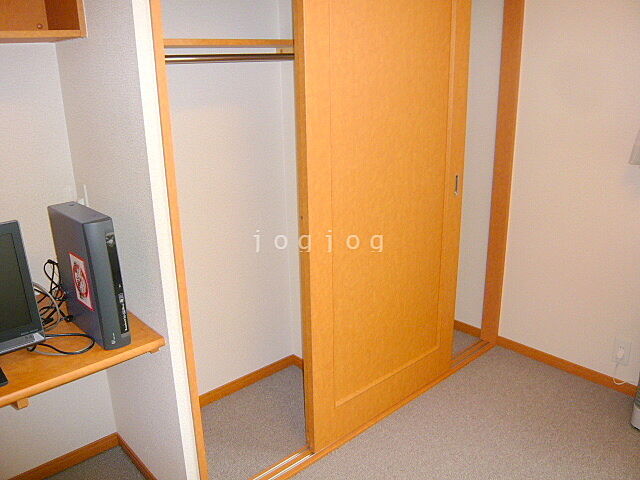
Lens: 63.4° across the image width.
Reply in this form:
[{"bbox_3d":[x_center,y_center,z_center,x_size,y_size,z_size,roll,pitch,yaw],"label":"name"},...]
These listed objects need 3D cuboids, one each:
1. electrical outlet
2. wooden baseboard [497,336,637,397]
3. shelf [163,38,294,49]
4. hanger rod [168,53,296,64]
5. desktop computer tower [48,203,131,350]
[{"bbox_3d":[1.404,0.521,2.413,0.012,0.120,0.072,-16,22,-40],"label":"electrical outlet"},{"bbox_3d":[1.242,0.640,2.646,0.012,0.060,0.750,-16,22,-40],"label":"wooden baseboard"},{"bbox_3d":[-0.387,-0.737,1.958,0.800,0.020,0.250,-17,23,-39],"label":"shelf"},{"bbox_3d":[-0.298,-0.654,1.877,0.800,0.026,0.026,-17,23,-39],"label":"hanger rod"},{"bbox_3d":[-0.671,0.094,1.503,0.078,0.365,0.300,-16,22,-40],"label":"desktop computer tower"}]

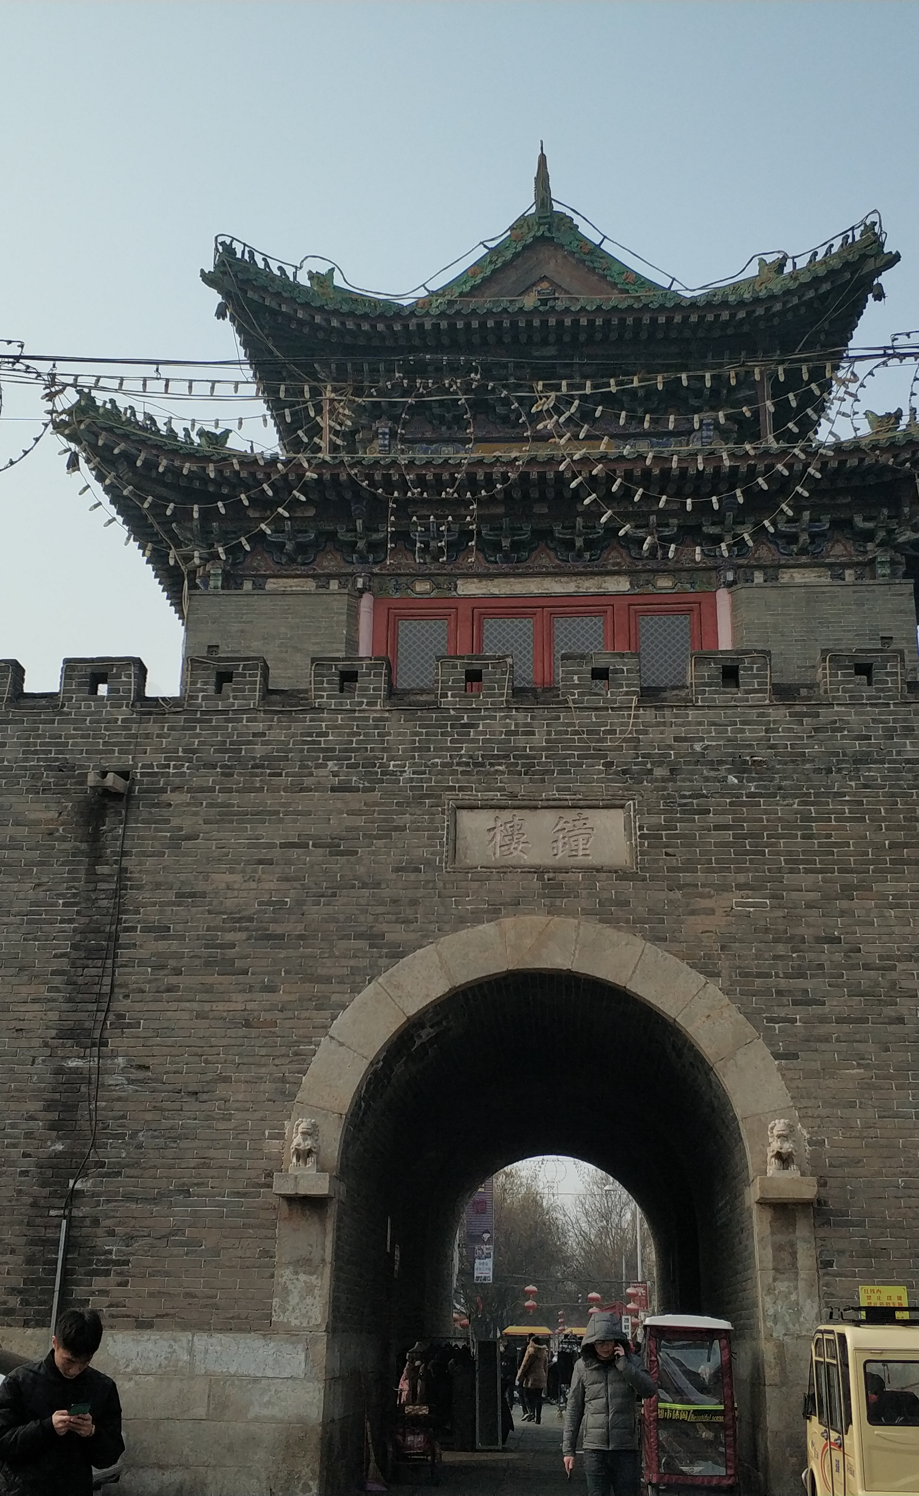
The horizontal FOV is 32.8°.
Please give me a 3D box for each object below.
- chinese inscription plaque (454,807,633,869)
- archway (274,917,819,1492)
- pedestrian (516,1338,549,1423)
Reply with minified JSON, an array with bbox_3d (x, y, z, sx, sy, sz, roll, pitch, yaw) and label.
[{"bbox_3d":[0.880,0.946,16.404,1.880,0.690,0.100,0,-23,4],"label":"chinese inscription plaque"},{"bbox_3d":[0.805,4.359,15.060,5.050,5.550,0.900,0,-21,4],"label":"archway"},{"bbox_3d":[1.393,11.976,29.551,0.580,1.620,0.450,0,-21,4],"label":"pedestrian"}]

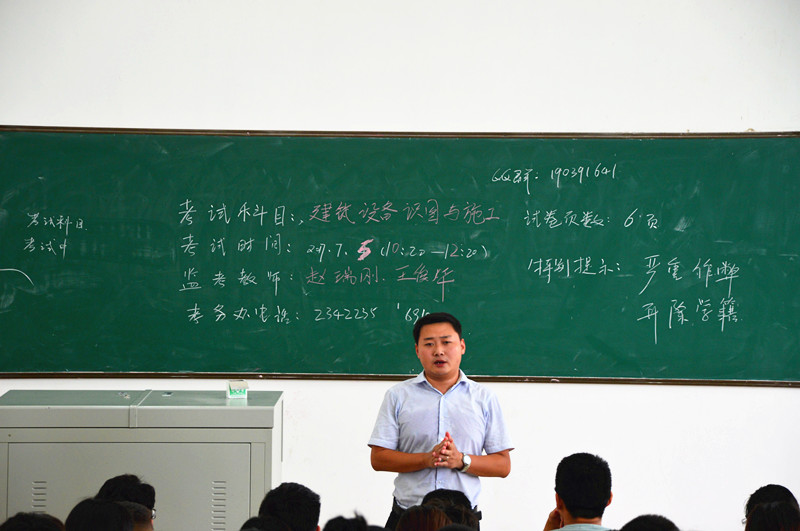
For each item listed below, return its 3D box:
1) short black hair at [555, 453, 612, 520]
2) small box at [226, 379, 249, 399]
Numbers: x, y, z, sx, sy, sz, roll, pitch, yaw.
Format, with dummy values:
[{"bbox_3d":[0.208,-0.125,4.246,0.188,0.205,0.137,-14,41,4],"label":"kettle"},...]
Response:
[{"bbox_3d":[0.586,0.704,11.100,0.180,0.210,0.205,0,3,-6],"label":"short black hair"},{"bbox_3d":[-0.639,0.488,13.700,0.077,0.069,0.068,0,3,-9],"label":"small box"}]

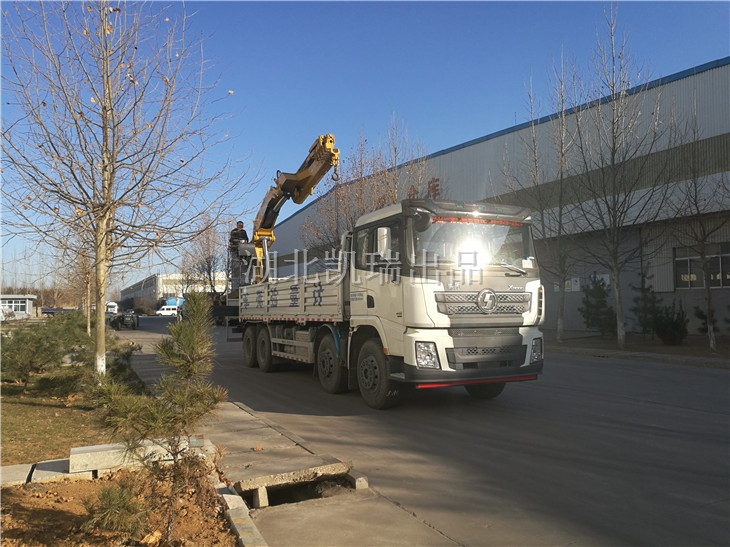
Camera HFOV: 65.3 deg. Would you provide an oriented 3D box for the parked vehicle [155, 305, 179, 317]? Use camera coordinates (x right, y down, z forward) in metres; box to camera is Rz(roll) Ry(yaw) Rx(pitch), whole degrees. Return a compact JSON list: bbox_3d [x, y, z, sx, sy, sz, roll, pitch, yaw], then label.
[{"bbox_3d":[-40.700,8.070,117.725,5.100,2.100,1.900,1,-4,-21],"label":"parked vehicle"}]

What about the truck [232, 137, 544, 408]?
[{"bbox_3d":[-0.746,-0.336,13.586,2.550,5.500,11.650,1,-4,-26],"label":"truck"}]

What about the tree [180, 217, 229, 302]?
[{"bbox_3d":[-20.200,-0.448,73.179,6.000,13.300,6.000,0,-4,0],"label":"tree"}]

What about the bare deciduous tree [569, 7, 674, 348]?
[{"bbox_3d":[9.150,-3.478,20.464,3.800,12.300,3.800,0,-4,0],"label":"bare deciduous tree"}]

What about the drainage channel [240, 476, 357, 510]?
[{"bbox_3d":[-0.560,1.884,4.839,1.050,0.280,0.600,2,-4,-26],"label":"drainage channel"}]

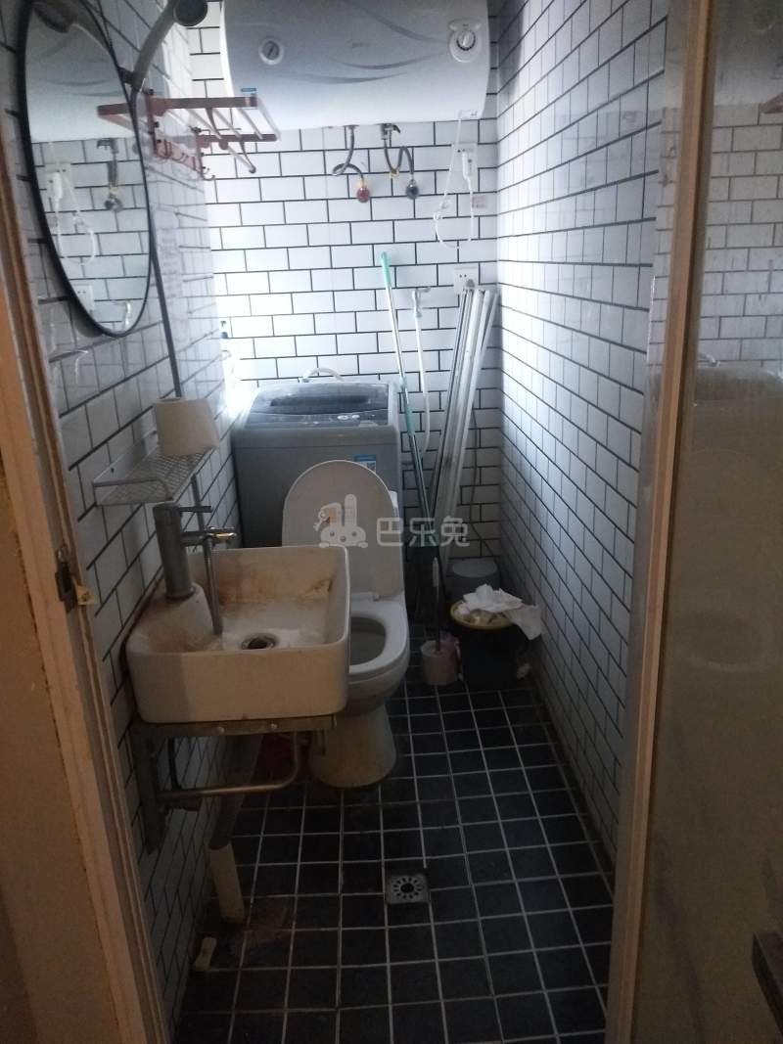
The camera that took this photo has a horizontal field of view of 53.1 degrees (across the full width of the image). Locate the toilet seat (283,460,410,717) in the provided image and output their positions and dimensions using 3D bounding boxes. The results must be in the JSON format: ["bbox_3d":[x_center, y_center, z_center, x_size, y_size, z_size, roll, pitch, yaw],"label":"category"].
[{"bbox_3d":[-0.135,0.126,2.106,0.351,0.473,0.534,-3,19,-2],"label":"toilet seat"}]

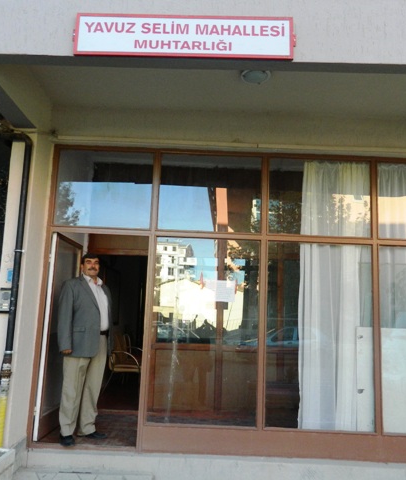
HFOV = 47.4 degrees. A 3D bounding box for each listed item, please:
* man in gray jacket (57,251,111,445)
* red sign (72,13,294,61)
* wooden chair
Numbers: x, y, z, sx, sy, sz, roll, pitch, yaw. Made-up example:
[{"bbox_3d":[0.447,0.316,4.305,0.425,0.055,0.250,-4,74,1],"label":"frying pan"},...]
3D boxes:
[{"bbox_3d":[-1.132,1.015,4.508,0.390,1.750,0.530,-5,-11,39],"label":"man in gray jacket"},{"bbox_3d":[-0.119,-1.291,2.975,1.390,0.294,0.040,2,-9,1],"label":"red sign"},{"bbox_3d":[-0.997,1.692,6.125,0.570,0.870,0.550,1,-9,9],"label":"wooden chair"}]

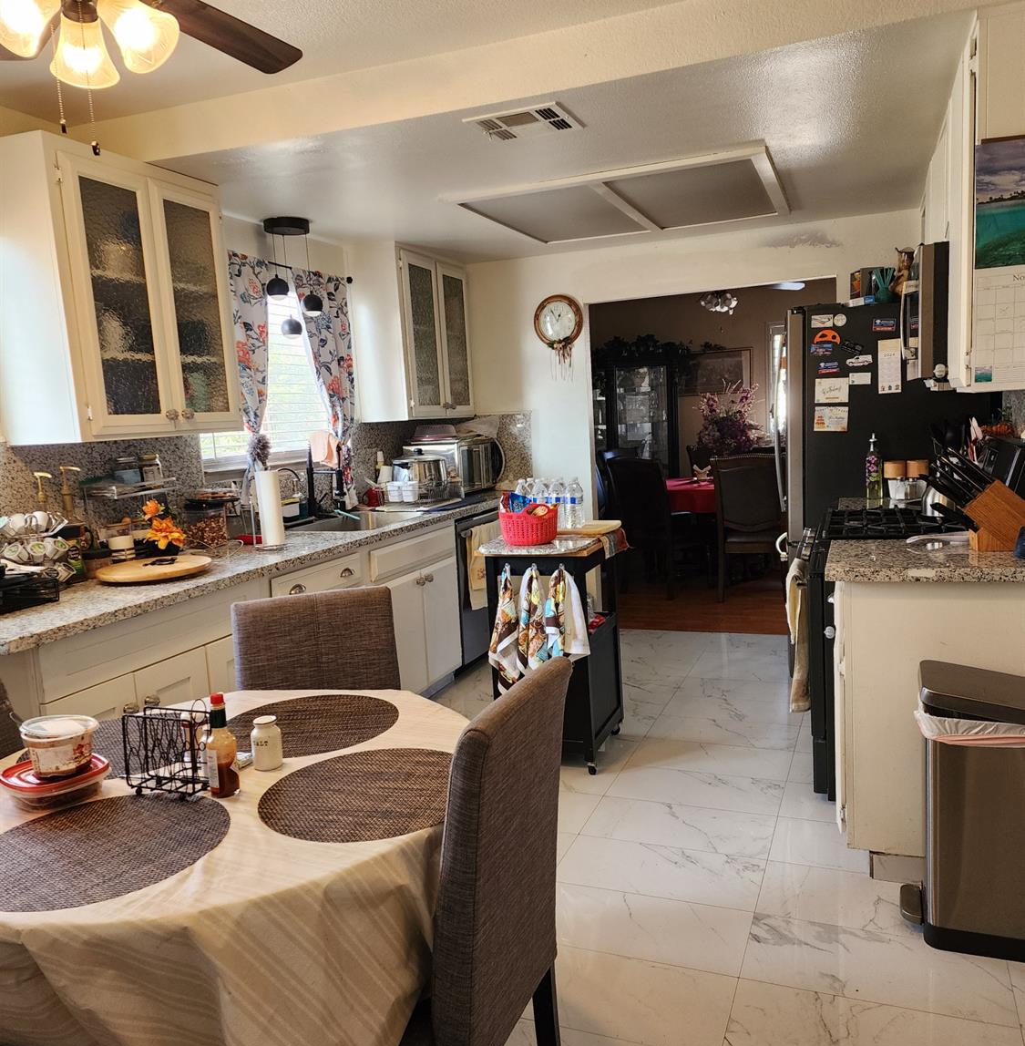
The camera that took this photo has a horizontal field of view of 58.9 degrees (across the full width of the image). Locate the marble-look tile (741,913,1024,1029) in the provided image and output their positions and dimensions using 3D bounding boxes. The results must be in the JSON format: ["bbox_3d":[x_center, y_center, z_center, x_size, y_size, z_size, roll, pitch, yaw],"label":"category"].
[{"bbox_3d":[0.898,1.106,2.275,0.610,0.010,0.305,-1,8,22],"label":"marble-look tile"}]

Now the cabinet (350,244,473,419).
[{"bbox_3d":[-0.565,-1.121,5.523,0.320,0.960,0.940,-1,8,22],"label":"cabinet"}]

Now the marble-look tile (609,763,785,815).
[{"bbox_3d":[0.675,0.988,3.344,0.610,0.010,0.305,-1,8,22],"label":"marble-look tile"}]

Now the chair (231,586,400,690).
[{"bbox_3d":[-0.472,0.692,2.287,0.450,0.945,0.600,-4,7,-10],"label":"chair"}]

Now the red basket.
[{"bbox_3d":[0.056,0.002,3.655,0.210,0.155,0.245,-4,7,-11],"label":"red basket"}]

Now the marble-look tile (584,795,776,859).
[{"bbox_3d":[0.562,1.024,3.057,0.611,0.010,0.318,0,8,22],"label":"marble-look tile"}]

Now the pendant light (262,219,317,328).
[{"bbox_3d":[-0.988,-1.087,4.099,0.240,0.520,0.230,-4,7,-8],"label":"pendant light"}]

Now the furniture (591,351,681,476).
[{"bbox_3d":[1.077,-0.695,8.830,1.050,1.900,0.450,0,8,22],"label":"furniture"}]

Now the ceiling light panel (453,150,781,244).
[{"bbox_3d":[0.560,-1.518,4.375,1.400,0.030,1.370,-1,8,22],"label":"ceiling light panel"}]

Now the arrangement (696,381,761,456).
[{"bbox_3d":[1.713,-0.729,7.204,0.460,0.790,0.420,-1,8,22],"label":"arrangement"}]

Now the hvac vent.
[{"bbox_3d":[0.037,-1.321,3.010,0.315,0.025,0.300,-1,8,22],"label":"hvac vent"}]

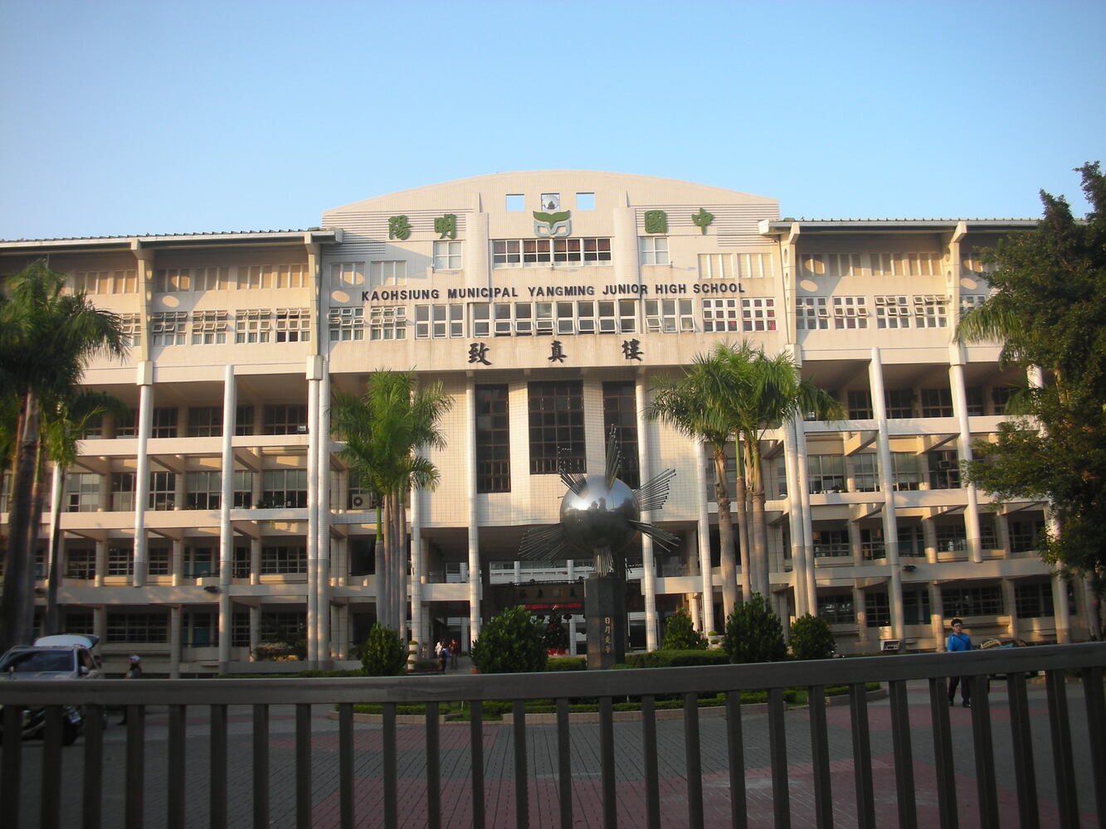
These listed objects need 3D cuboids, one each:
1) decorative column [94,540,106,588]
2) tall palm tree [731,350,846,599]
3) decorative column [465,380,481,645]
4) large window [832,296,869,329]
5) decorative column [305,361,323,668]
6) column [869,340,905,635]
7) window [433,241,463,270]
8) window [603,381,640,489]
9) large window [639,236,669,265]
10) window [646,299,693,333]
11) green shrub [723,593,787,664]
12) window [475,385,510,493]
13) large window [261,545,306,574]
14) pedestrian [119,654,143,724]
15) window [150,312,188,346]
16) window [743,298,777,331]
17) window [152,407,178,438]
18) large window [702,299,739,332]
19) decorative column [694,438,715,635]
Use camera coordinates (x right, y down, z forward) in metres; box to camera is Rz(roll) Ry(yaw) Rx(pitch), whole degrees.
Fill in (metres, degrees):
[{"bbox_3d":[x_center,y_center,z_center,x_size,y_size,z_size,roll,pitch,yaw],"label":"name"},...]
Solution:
[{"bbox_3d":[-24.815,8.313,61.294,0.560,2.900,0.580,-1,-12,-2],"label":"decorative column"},{"bbox_3d":[10.544,3.799,51.654,4.900,14.461,4.700,-1,-11,-2],"label":"tall palm tree"},{"bbox_3d":[-4.062,5.265,57.069,0.450,14.572,0.450,-1,-11,-2],"label":"decorative column"},{"bbox_3d":[15.752,-5.393,59.137,1.873,1.825,0.150,-1,-11,-2],"label":"large window"},{"bbox_3d":[-11.934,4.794,56.019,0.720,16.023,0.750,-1,-11,-2],"label":"decorative column"},{"bbox_3d":[17.079,4.226,57.268,0.620,15.700,0.800,-1,-12,-2],"label":"column"},{"bbox_3d":[-5.761,-8.719,61.234,1.533,1.614,0.200,-1,-11,-2],"label":"window"},{"bbox_3d":[3.679,1.111,59.898,1.948,5.899,0.200,-1,-13,-2],"label":"window"},{"bbox_3d":[5.365,-8.766,59.857,1.532,1.664,0.200,-1,-13,-2],"label":"large window"},{"bbox_3d":[6.140,-5.205,59.085,2.566,1.859,0.200,-1,-13,-2],"label":"window"},{"bbox_3d":[6.217,6.815,34.488,2.040,2.578,2.040,-1,-11,-2],"label":"green shrub"},{"bbox_3d":[-3.102,1.278,58.013,1.720,5.750,0.220,-1,-12,-2],"label":"window"},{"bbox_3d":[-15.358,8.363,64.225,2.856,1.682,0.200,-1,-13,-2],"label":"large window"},{"bbox_3d":[-9.125,5.941,24.176,0.460,1.530,0.460,-1,-12,-2],"label":"pedestrian"},{"bbox_3d":[-19.827,-4.439,57.734,1.870,1.840,0.200,-1,-12,-2],"label":"window"},{"bbox_3d":[10.871,-5.278,58.873,1.800,1.840,0.200,-1,-12,-2],"label":"window"},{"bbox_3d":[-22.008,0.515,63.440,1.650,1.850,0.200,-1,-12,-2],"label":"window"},{"bbox_3d":[8.812,-5.202,58.789,1.840,1.840,0.200,-1,-12,-2],"label":"large window"},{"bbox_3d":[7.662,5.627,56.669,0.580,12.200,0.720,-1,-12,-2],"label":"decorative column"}]

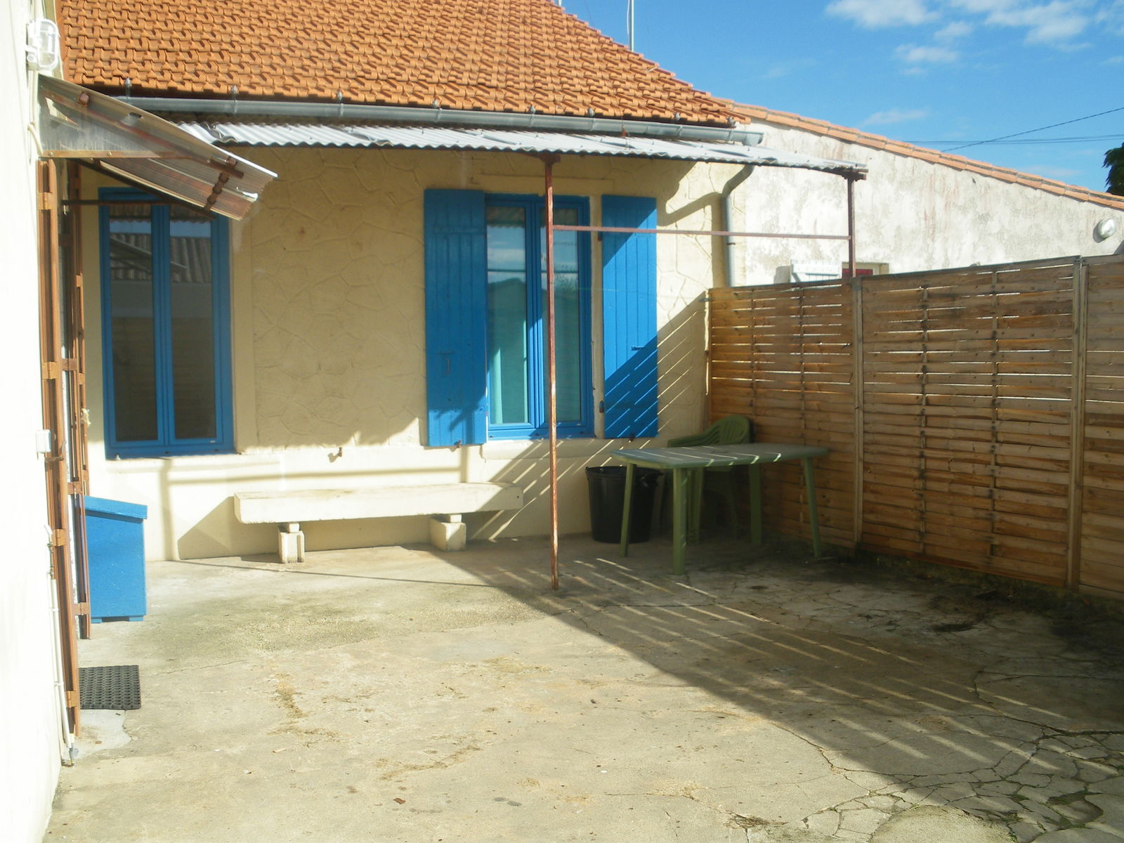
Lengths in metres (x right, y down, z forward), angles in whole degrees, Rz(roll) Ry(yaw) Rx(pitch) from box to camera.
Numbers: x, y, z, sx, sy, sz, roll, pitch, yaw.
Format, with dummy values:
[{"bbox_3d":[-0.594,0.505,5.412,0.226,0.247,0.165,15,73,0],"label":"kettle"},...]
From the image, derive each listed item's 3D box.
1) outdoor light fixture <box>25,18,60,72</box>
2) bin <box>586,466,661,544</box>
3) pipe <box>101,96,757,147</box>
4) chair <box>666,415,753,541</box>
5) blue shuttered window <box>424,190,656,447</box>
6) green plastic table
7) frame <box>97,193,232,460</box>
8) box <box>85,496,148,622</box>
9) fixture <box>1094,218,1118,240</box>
[{"bbox_3d":[-1.912,-1.390,4.314,0.112,0.178,0.105,-2,4,-18],"label":"outdoor light fixture"},{"bbox_3d":[0.477,0.625,8.989,0.540,0.558,0.540,-1,3,0],"label":"bin"},{"bbox_3d":[-0.709,-2.110,8.295,4.748,0.100,0.140,-2,4,-18],"label":"pipe"},{"bbox_3d":[1.160,0.424,9.069,0.580,0.937,0.540,-2,4,-28],"label":"chair"},{"bbox_3d":[-0.135,-0.799,9.080,1.869,1.923,0.140,-2,4,-18],"label":"blue shuttered window"},{"bbox_3d":[1.142,0.582,8.204,1.370,0.721,0.900,-2,4,-23],"label":"green plastic table"},{"bbox_3d":[-2.805,-0.688,8.327,0.875,1.889,0.080,-2,4,-18],"label":"frame"},{"bbox_3d":[-2.476,0.751,6.510,0.340,0.658,0.480,-2,4,-18],"label":"box"},{"bbox_3d":[4.948,-1.756,10.631,0.190,0.190,0.100,-2,4,-18],"label":"fixture"}]

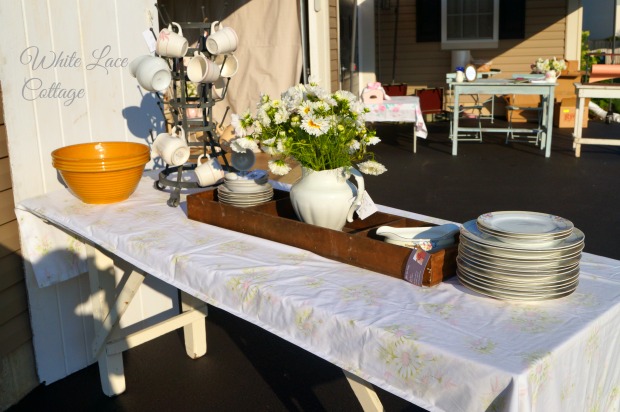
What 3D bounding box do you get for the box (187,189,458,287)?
[{"bbox_3d":[0.019,0.054,1.895,0.228,0.074,0.954,-14,18,-42],"label":"box"}]

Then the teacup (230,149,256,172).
[{"bbox_3d":[-0.234,-0.160,2.360,0.088,0.100,0.092,-1,15,-6],"label":"teacup"}]

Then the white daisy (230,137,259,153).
[{"bbox_3d":[-0.179,-0.167,1.837,0.078,0.045,0.060,8,16,37],"label":"white daisy"}]

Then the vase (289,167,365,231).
[{"bbox_3d":[0.041,-0.011,1.854,0.235,0.197,0.190,6,15,31],"label":"vase"}]

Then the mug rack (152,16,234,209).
[{"bbox_3d":[-0.411,-0.339,2.364,0.310,0.646,0.310,-2,13,0],"label":"mug rack"}]

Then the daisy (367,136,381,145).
[{"bbox_3d":[0.174,-0.179,1.837,0.042,0.030,0.045,11,18,43],"label":"daisy"}]

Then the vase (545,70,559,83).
[{"bbox_3d":[2.669,-1.428,7.400,0.165,0.135,0.125,-4,13,-10],"label":"vase"}]

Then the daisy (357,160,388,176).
[{"bbox_3d":[0.168,-0.103,1.837,0.083,0.047,0.060,-3,13,-6],"label":"daisy"}]

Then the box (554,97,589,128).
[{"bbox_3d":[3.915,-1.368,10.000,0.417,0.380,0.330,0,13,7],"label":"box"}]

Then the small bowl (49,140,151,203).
[{"bbox_3d":[-0.750,-0.111,2.464,0.344,0.176,0.344,-2,13,0],"label":"small bowl"}]

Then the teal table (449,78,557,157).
[{"bbox_3d":[2.175,-1.009,7.648,1.160,0.807,0.680,1,13,11],"label":"teal table"}]

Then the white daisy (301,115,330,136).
[{"bbox_3d":[0.014,-0.206,1.717,0.080,0.055,0.055,-2,13,0],"label":"white daisy"}]

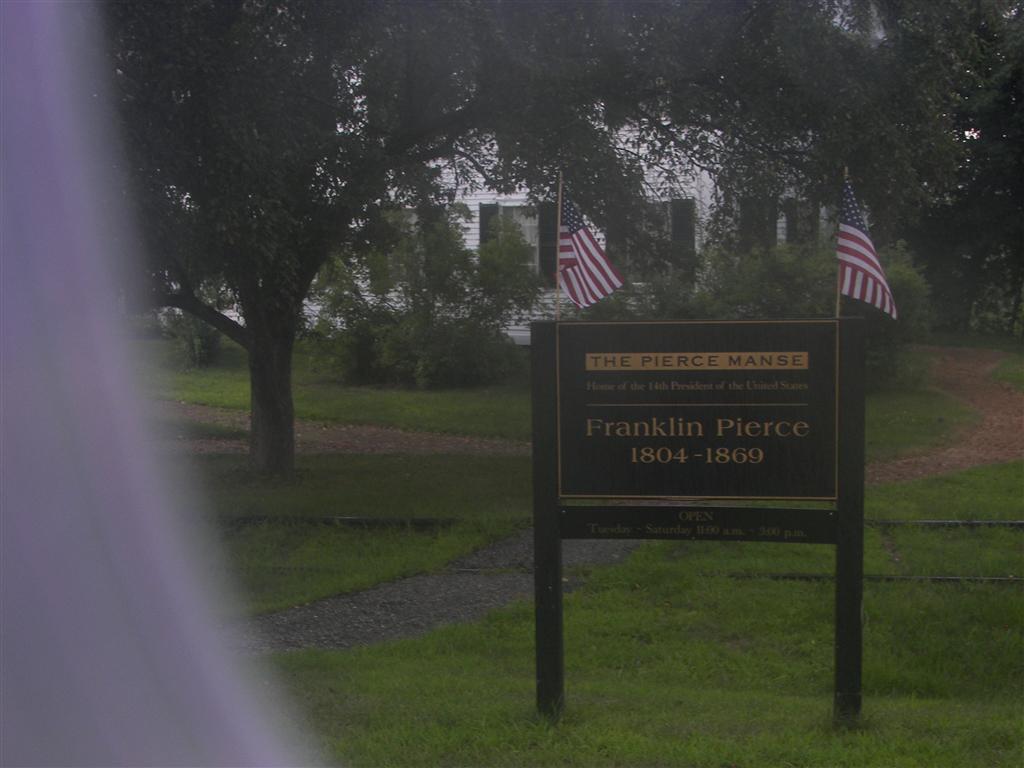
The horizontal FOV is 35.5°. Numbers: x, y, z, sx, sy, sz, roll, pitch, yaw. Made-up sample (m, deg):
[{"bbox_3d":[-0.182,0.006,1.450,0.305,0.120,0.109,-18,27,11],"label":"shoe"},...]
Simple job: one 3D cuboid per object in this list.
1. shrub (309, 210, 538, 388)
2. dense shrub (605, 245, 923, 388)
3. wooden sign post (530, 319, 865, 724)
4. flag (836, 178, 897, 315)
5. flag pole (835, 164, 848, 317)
[{"bbox_3d":[-1.169,-1.164,22.000,3.000,2.329,2.700,-1,8,0],"label":"shrub"},{"bbox_3d":[3.279,-0.922,21.500,4.150,1.918,2.800,-1,8,0],"label":"dense shrub"},{"bbox_3d":[0.664,0.486,5.735,1.169,1.460,0.100,0,8,8],"label":"wooden sign post"},{"bbox_3d":[1.228,-0.462,5.531,0.205,0.475,0.120,0,8,8],"label":"flag"},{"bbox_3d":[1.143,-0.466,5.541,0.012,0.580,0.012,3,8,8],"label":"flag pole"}]

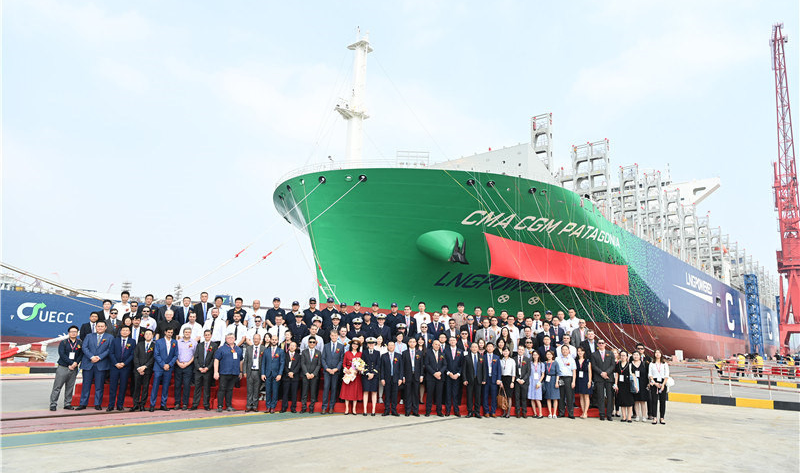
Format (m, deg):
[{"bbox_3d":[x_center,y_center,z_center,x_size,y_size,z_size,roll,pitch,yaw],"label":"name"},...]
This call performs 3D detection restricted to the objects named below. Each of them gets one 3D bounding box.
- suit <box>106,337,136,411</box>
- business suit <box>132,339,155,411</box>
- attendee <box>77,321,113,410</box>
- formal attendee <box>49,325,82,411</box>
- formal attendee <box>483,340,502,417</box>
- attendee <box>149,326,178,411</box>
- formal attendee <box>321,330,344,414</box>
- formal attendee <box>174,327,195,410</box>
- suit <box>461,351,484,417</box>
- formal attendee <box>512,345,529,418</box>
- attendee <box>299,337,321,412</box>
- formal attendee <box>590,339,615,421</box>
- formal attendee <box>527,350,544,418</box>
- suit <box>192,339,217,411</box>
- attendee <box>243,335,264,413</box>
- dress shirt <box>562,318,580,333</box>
[{"bbox_3d":[-6.226,3.023,11.902,0.560,1.601,0.360,6,-12,-18],"label":"suit"},{"bbox_3d":[-5.867,3.144,12.192,0.480,1.450,0.290,5,-13,-14],"label":"business suit"},{"bbox_3d":[-6.475,2.737,11.401,0.620,1.830,0.370,7,-13,-23],"label":"attendee"},{"bbox_3d":[-7.192,2.815,11.511,0.540,1.752,0.380,7,-12,-22],"label":"formal attendee"},{"bbox_3d":[2.171,3.416,12.772,0.470,1.720,0.330,-1,-12,15],"label":"formal attendee"},{"bbox_3d":[-5.064,2.864,11.575,0.550,1.760,0.360,7,-13,-23],"label":"attendee"},{"bbox_3d":[-1.580,3.116,12.301,0.520,1.862,0.360,3,-12,-7],"label":"formal attendee"},{"bbox_3d":[-4.908,3.011,12.182,0.490,1.792,0.360,5,-12,-16],"label":"formal attendee"},{"bbox_3d":[1.803,3.515,12.774,0.540,1.534,0.360,2,-11,3],"label":"suit"},{"bbox_3d":[2.958,3.522,13.010,0.460,1.691,0.360,1,-11,5],"label":"formal attendee"},{"bbox_3d":[-2.071,3.157,12.226,0.480,1.680,0.340,4,-12,-8],"label":"attendee"},{"bbox_3d":[4.677,3.281,12.286,0.510,1.790,0.310,-1,-13,12],"label":"formal attendee"},{"bbox_3d":[3.227,3.502,12.650,0.410,1.537,0.290,1,-11,5],"label":"formal attendee"},{"bbox_3d":[-4.544,3.210,12.426,0.480,1.480,0.290,4,-12,-11],"label":"suit"},{"bbox_3d":[-3.405,3.166,12.484,0.480,1.740,0.300,3,-12,-9],"label":"attendee"},{"bbox_3d":[4.835,2.582,14.831,0.500,0.680,0.280,-1,-12,16],"label":"dress shirt"}]

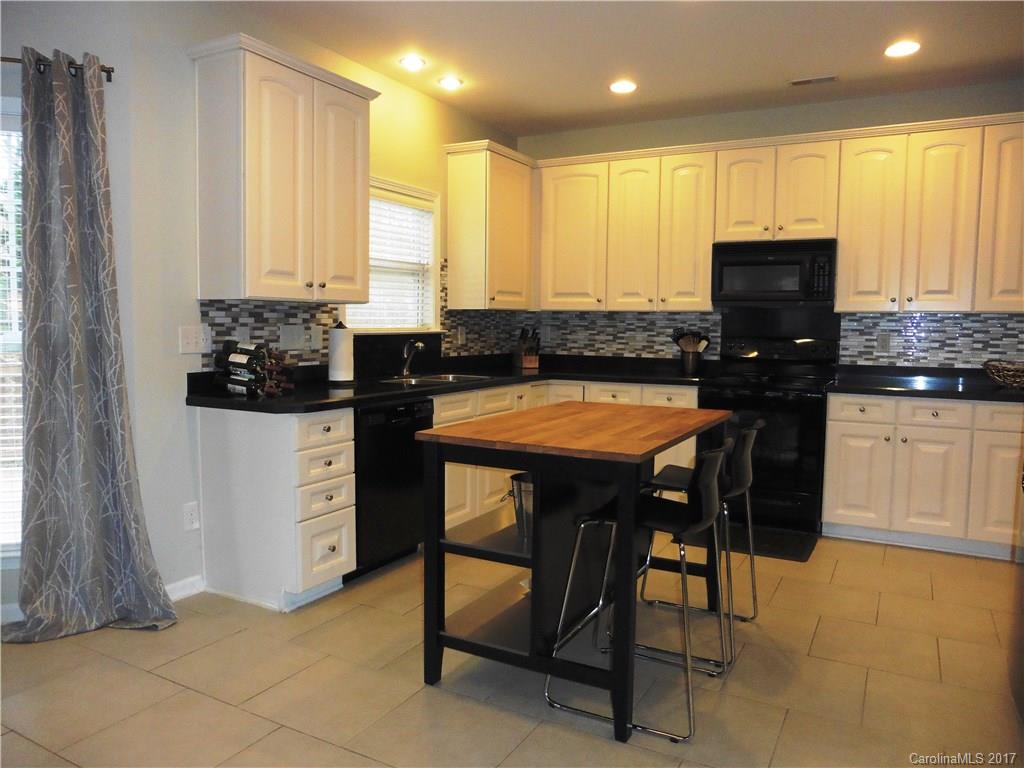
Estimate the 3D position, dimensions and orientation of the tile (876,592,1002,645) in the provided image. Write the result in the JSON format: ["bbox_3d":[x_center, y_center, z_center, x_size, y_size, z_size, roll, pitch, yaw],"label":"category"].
[{"bbox_3d":[1.884,1.045,3.159,0.448,0.012,0.436,3,6,28],"label":"tile"}]

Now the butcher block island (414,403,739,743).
[{"bbox_3d":[0.316,0.589,2.815,0.799,0.891,1.240,3,5,29],"label":"butcher block island"}]

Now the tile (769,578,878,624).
[{"bbox_3d":[1.483,1.023,3.355,0.445,0.012,0.438,3,6,28],"label":"tile"}]

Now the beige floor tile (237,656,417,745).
[{"bbox_3d":[-0.605,1.079,2.455,0.460,0.012,0.440,3,6,28],"label":"beige floor tile"}]

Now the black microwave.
[{"bbox_3d":[1.777,-0.740,4.787,0.761,0.406,0.385,3,6,28],"label":"black microwave"}]

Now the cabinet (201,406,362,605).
[{"bbox_3d":[-1.085,0.542,3.333,0.624,0.875,0.368,3,5,29],"label":"cabinet"}]

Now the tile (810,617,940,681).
[{"bbox_3d":[1.469,1.066,2.870,0.452,0.012,0.437,3,6,28],"label":"tile"}]

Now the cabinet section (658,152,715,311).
[{"bbox_3d":[1.287,-1.047,5.054,0.388,1.066,0.323,3,6,29],"label":"cabinet section"}]

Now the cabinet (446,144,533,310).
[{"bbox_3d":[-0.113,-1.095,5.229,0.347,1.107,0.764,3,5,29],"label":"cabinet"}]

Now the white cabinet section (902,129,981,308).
[{"bbox_3d":[2.604,-0.967,4.324,0.372,1.066,0.323,3,6,29],"label":"white cabinet section"}]

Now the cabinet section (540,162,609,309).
[{"bbox_3d":[0.541,-1.093,5.469,0.542,1.066,0.323,3,6,29],"label":"cabinet section"}]

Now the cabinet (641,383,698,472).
[{"bbox_3d":[1.185,0.425,5.000,0.383,0.875,0.647,3,5,29],"label":"cabinet"}]

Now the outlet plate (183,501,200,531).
[{"bbox_3d":[-1.474,0.611,3.276,0.008,0.120,0.076,3,6,28],"label":"outlet plate"}]

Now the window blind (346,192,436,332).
[{"bbox_3d":[-0.764,-0.757,4.506,0.050,0.813,0.865,3,6,28],"label":"window blind"}]

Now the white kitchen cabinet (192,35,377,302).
[{"bbox_3d":[-1.076,-0.954,3.478,0.350,1.105,0.895,3,6,28],"label":"white kitchen cabinet"}]

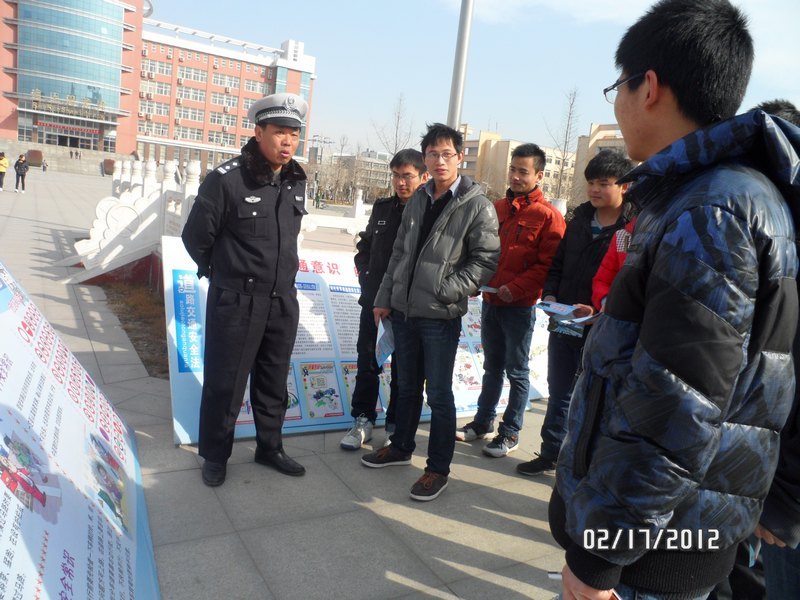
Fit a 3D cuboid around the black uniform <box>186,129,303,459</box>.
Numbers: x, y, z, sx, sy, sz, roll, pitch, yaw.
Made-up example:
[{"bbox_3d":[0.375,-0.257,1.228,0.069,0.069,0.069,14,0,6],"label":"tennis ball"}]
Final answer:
[{"bbox_3d":[-0.696,0.036,2.859,0.560,1.500,0.380,-1,12,-42],"label":"black uniform"}]

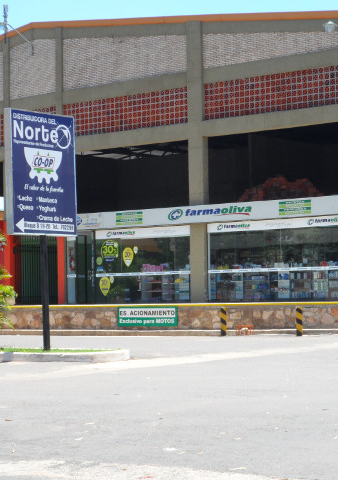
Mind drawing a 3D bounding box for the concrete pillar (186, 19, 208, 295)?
[{"bbox_3d":[1.021,-2.688,46.388,0.650,9.770,0.320,-3,-4,39],"label":"concrete pillar"}]

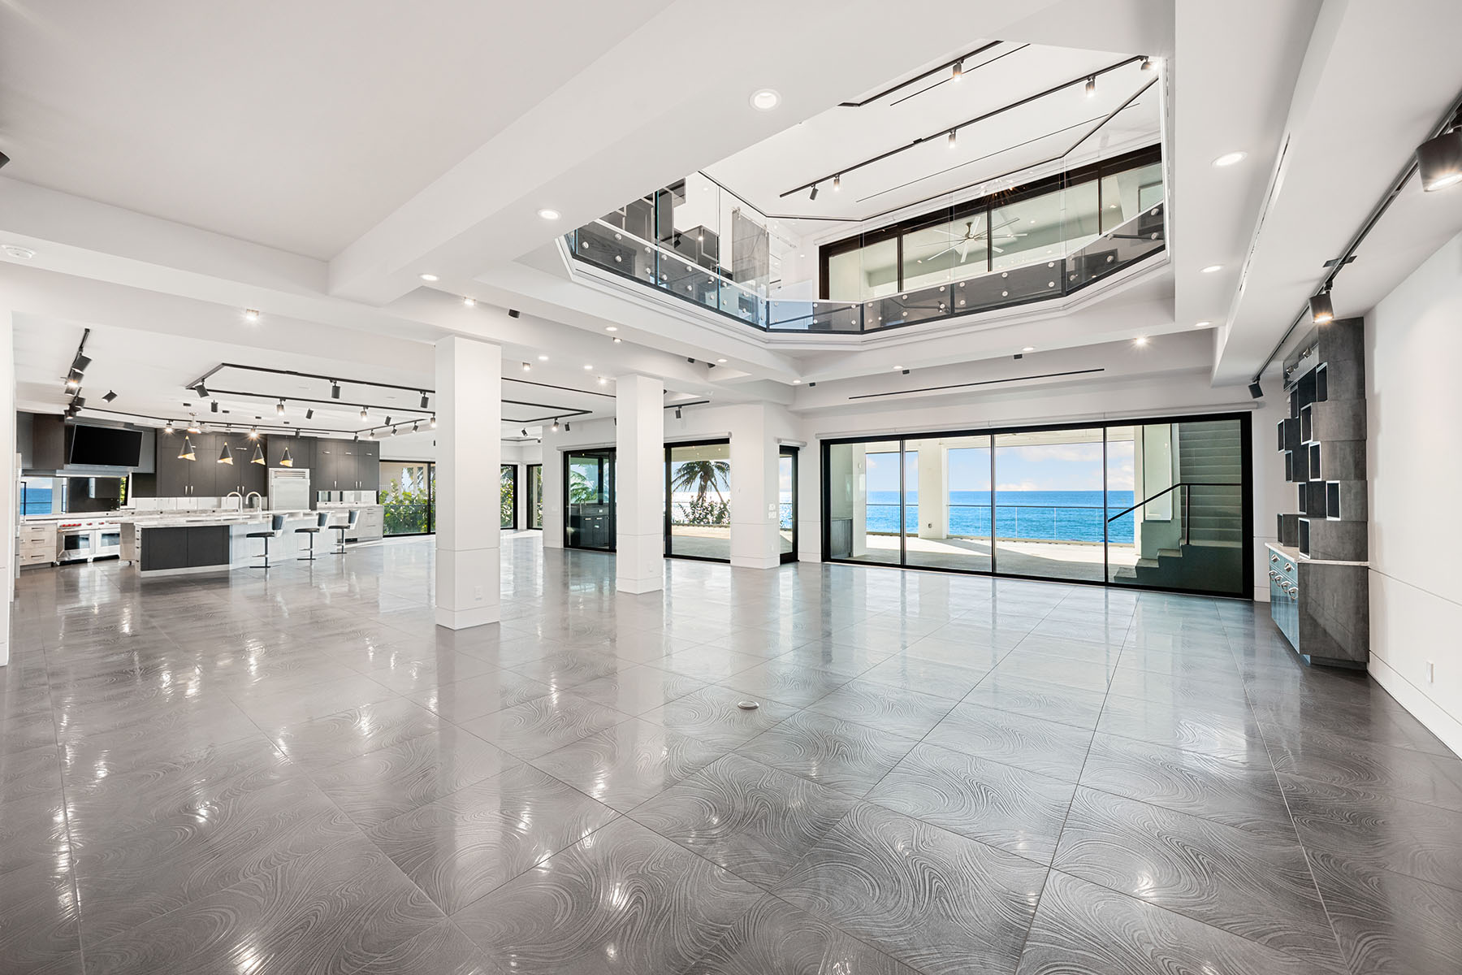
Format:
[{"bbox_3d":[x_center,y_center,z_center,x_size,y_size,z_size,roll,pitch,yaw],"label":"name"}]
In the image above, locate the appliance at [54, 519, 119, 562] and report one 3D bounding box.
[{"bbox_3d":[-14.084,1.131,12.219,0.700,0.920,1.500,0,0,-7],"label":"appliance"}]

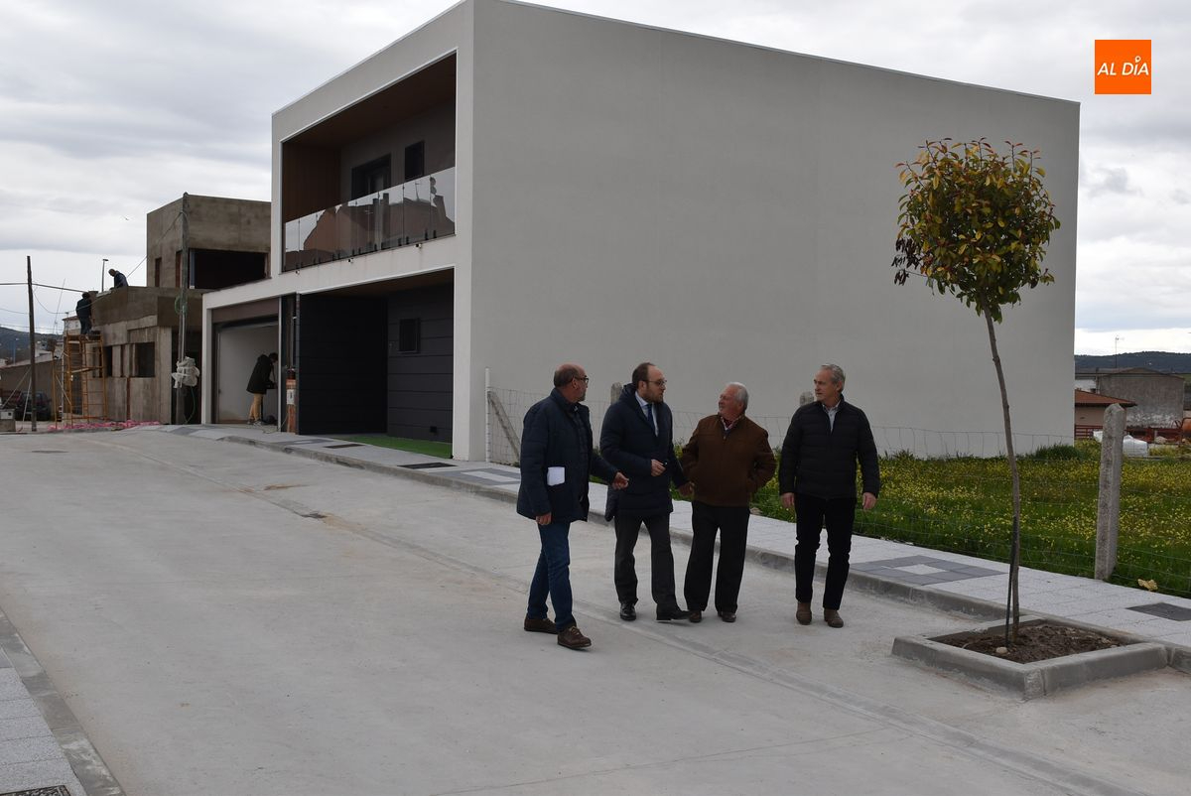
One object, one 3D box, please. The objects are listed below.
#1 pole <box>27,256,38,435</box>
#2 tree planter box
[{"bbox_3d":[-19.634,-1.883,41.500,0.170,6.100,0.170,-2,0,-33],"label":"pole"},{"bbox_3d":[2.640,1.545,7.260,1.310,0.130,0.950,0,3,-33],"label":"tree planter box"}]

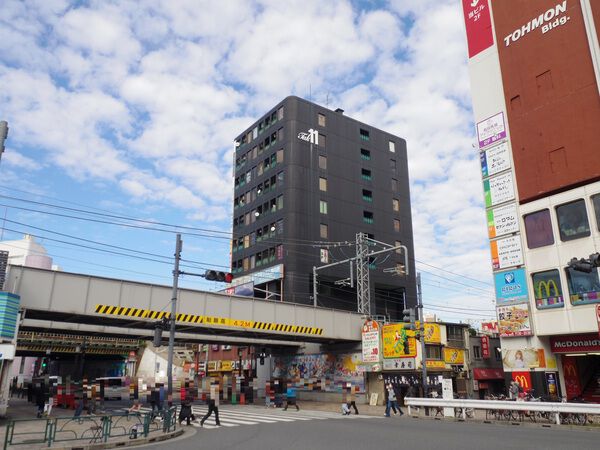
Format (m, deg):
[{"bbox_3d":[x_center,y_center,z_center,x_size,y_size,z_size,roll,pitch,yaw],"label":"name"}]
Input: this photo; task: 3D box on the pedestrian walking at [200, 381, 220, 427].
[{"bbox_3d":[-3.554,7.181,18.794,0.850,1.680,0.500,14,-22,-36],"label":"pedestrian walking"}]

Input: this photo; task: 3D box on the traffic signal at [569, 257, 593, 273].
[{"bbox_3d":[10.427,1.521,17.365,1.150,0.420,0.450,13,-21,-33],"label":"traffic signal"}]

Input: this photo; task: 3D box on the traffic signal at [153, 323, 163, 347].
[{"bbox_3d":[-5.206,4.026,17.159,0.300,0.822,0.400,14,-23,-34],"label":"traffic signal"}]

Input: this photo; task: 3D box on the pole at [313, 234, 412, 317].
[{"bbox_3d":[5.128,4.944,42.213,0.900,8.404,12.351,13,-22,-35],"label":"pole"}]

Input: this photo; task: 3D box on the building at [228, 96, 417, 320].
[{"bbox_3d":[2.815,4.083,61.259,20.183,33.635,13.995,13,-22,-34],"label":"building"}]

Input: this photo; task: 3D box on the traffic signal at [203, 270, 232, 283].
[{"bbox_3d":[-3.293,2.128,19.199,1.140,0.410,0.330,14,-23,-34],"label":"traffic signal"}]

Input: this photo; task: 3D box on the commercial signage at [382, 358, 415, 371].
[{"bbox_3d":[7.264,10.210,34.305,0.150,0.772,3.113,14,-23,-34],"label":"commercial signage"}]

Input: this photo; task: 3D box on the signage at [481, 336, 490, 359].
[{"bbox_3d":[11.824,7.741,29.831,0.220,1.413,0.550,15,-23,-36],"label":"signage"}]

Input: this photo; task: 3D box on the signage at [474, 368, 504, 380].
[{"bbox_3d":[14.525,11.175,35.099,4.731,0.719,0.700,15,-23,-38],"label":"signage"}]

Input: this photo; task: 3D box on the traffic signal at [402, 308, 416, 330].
[{"bbox_3d":[5.748,4.961,24.569,0.420,1.141,0.500,14,-23,-34],"label":"traffic signal"}]

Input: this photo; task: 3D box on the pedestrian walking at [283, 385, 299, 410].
[{"bbox_3d":[-0.577,10.718,29.132,0.750,1.600,0.500,15,-23,-36],"label":"pedestrian walking"}]

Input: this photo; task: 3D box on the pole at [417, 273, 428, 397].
[{"bbox_3d":[6.591,6.167,24.907,0.260,7.400,0.260,17,-24,-42],"label":"pole"}]

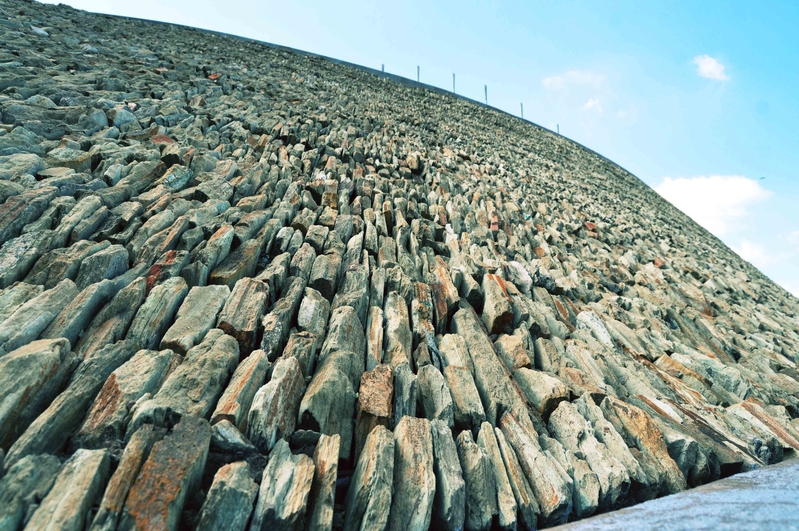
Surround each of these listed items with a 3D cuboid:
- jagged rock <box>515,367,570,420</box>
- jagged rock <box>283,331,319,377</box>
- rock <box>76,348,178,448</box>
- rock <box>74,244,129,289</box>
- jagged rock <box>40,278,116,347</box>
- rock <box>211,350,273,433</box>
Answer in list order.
[{"bbox_3d":[0.832,0.745,3.517,0.220,0.176,0.340,18,15,-1],"label":"jagged rock"},{"bbox_3d":[-0.506,0.449,3.086,0.138,0.124,0.280,17,15,-5],"label":"jagged rock"},{"bbox_3d":[-1.081,0.522,2.417,0.206,0.155,0.440,15,15,-8],"label":"rock"},{"bbox_3d":[-1.628,0.000,3.287,0.163,0.130,0.360,14,15,-12],"label":"rock"},{"bbox_3d":[-1.503,0.213,2.834,0.150,0.135,0.440,13,15,-14],"label":"jagged rock"},{"bbox_3d":[-0.697,0.547,2.677,0.132,0.126,0.420,17,15,-5],"label":"rock"}]

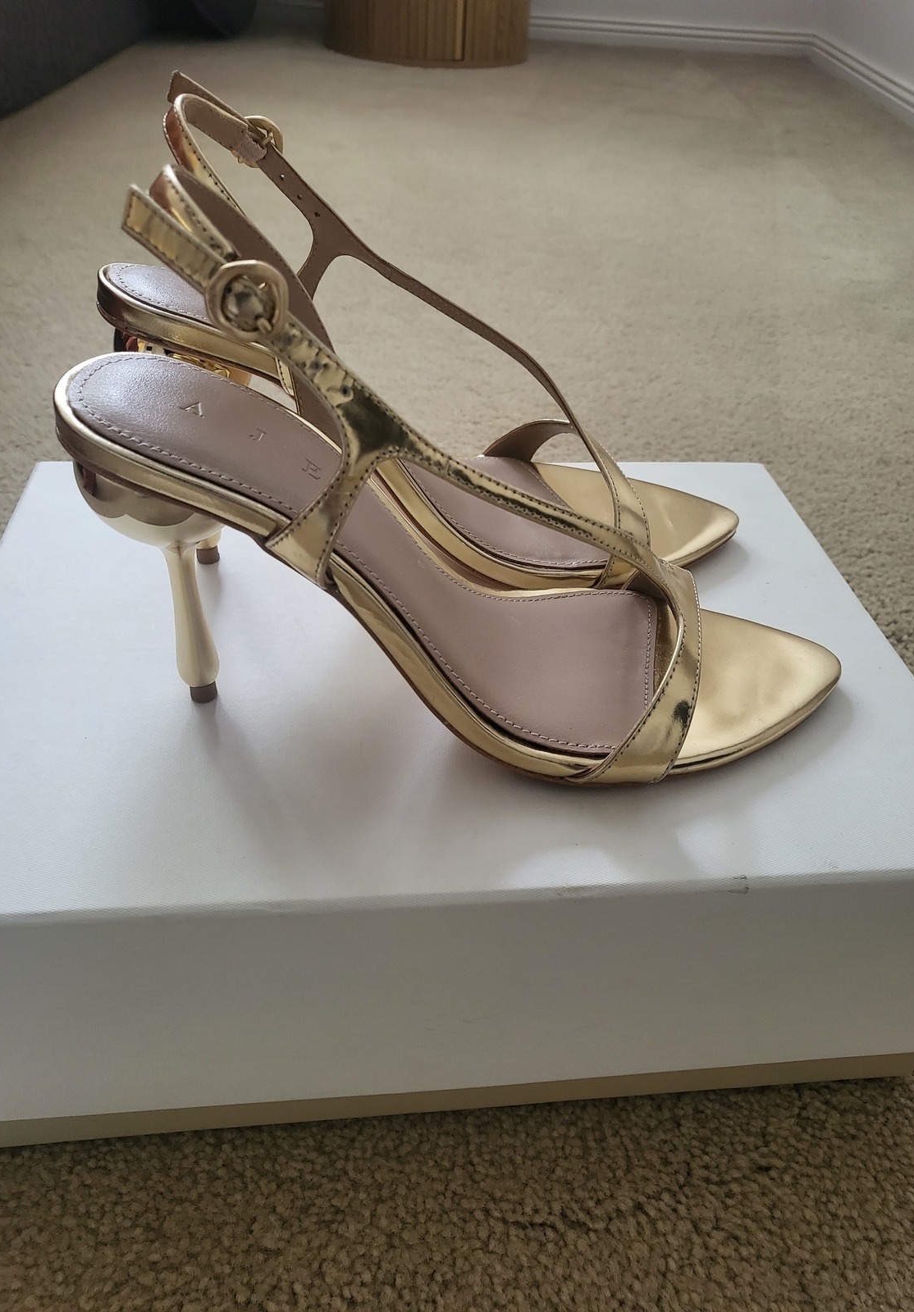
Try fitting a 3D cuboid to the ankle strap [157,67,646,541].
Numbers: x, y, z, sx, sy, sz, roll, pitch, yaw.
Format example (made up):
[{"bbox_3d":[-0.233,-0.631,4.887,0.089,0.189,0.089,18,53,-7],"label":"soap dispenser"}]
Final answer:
[{"bbox_3d":[-0.009,-0.112,0.340,0.169,0.145,0.080,-3,38,-9],"label":"ankle strap"}]

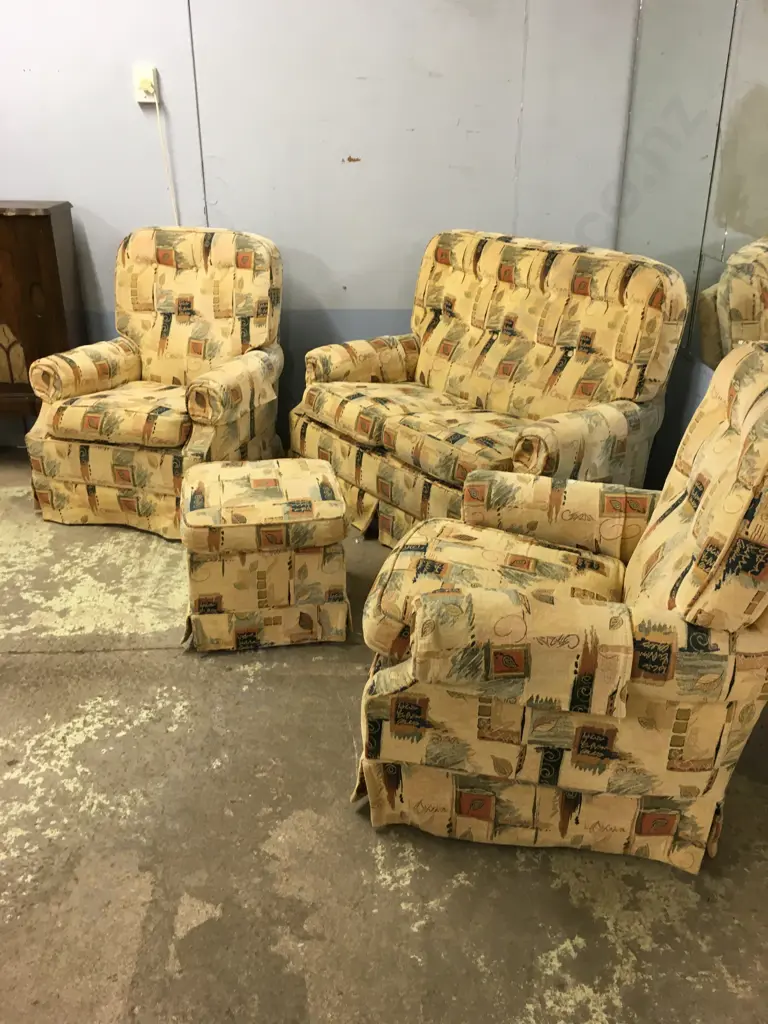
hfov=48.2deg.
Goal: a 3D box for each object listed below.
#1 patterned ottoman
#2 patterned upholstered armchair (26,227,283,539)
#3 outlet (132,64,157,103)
[{"bbox_3d":[-0.338,0.108,2.485,0.450,0.395,0.430,-3,25,-7],"label":"patterned ottoman"},{"bbox_3d":[-0.793,-0.509,3.165,0.731,0.938,0.780,8,26,16],"label":"patterned upholstered armchair"},{"bbox_3d":[-0.875,-1.576,3.165,0.074,0.116,0.045,0,25,0],"label":"outlet"}]

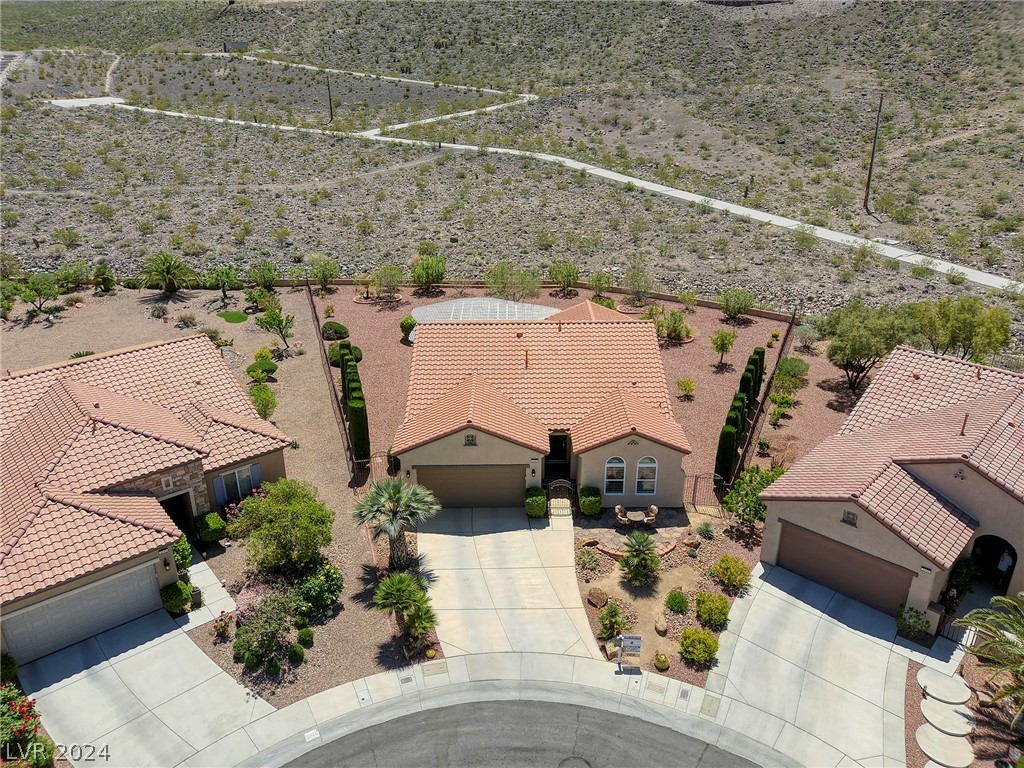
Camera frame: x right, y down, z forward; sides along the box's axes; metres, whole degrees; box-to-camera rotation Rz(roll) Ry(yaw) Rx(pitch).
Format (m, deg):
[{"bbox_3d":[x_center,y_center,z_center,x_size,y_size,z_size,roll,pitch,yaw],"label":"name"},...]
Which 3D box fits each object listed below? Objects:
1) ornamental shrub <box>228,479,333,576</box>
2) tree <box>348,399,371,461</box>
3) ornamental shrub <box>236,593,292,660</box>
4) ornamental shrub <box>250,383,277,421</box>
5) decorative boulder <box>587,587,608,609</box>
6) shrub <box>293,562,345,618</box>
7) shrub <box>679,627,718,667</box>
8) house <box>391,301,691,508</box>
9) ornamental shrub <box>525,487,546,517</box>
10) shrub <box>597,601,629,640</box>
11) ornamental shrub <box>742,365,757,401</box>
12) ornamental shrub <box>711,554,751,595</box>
[{"bbox_3d":[-9.404,5.720,31.391,4.200,3.150,4.200,0,23,0],"label":"ornamental shrub"},{"bbox_3d":[-7.581,2.363,38.469,0.820,3.000,0.820,0,23,0],"label":"tree"},{"bbox_3d":[-8.641,8.432,26.793,1.950,2.000,2.100,0,23,0],"label":"ornamental shrub"},{"bbox_3d":[-13.933,1.042,43.228,1.460,2.108,1.460,0,24,0],"label":"ornamental shrub"},{"bbox_3d":[3.233,8.020,28.831,0.730,0.630,0.780,0,23,0],"label":"decorative boulder"},{"bbox_3d":[-7.178,7.659,28.568,1.880,1.800,1.900,0,23,0],"label":"shrub"},{"bbox_3d":[6.324,8.911,26.010,1.320,1.250,1.320,0,22,0],"label":"shrub"},{"bbox_3d":[1.229,-0.526,41.343,12.874,5.854,17.823,0,24,0],"label":"house"},{"bbox_3d":[1.067,5.245,33.937,0.940,1.050,0.920,0,22,0],"label":"ornamental shrub"},{"bbox_3d":[3.626,8.482,27.505,1.120,1.200,1.120,0,24,0],"label":"shrub"},{"bbox_3d":[12.986,0.505,42.385,0.740,3.100,0.740,0,24,0],"label":"ornamental shrub"},{"bbox_3d":[8.509,7.290,29.745,1.380,1.200,1.380,0,22,0],"label":"ornamental shrub"}]

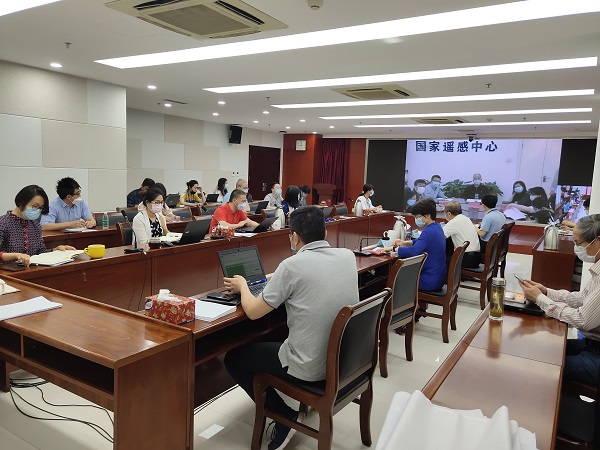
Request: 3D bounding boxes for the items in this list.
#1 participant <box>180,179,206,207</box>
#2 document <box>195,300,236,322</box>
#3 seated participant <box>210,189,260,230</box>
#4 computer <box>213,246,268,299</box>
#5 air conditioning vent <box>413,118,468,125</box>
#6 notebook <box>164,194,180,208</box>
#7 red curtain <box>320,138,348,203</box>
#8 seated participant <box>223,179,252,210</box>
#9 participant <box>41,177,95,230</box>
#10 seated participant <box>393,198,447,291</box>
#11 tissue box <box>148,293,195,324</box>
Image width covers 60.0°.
[{"bbox_3d":[-1.893,-0.212,9.406,0.660,1.220,0.500,6,7,31],"label":"participant"},{"bbox_3d":[-0.478,0.406,2.504,0.300,0.028,0.215,6,7,31],"label":"document"},{"bbox_3d":[-0.706,0.180,6.021,0.680,1.250,0.560,6,7,31],"label":"seated participant"},{"bbox_3d":[-0.236,0.262,2.988,0.310,0.225,0.350,6,7,34],"label":"computer"},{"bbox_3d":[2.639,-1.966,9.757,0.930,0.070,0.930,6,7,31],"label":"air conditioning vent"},{"bbox_3d":[-2.141,-0.398,8.683,0.280,0.220,0.340,6,7,31],"label":"notebook"},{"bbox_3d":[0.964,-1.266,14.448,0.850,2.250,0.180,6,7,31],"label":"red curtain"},{"bbox_3d":[-0.910,-0.076,8.230,0.680,1.280,0.540,6,7,31],"label":"seated participant"},{"bbox_3d":[-2.340,0.143,5.446,0.680,1.280,0.560,6,7,31],"label":"participant"},{"bbox_3d":[0.977,0.371,4.581,0.720,1.260,0.480,6,7,31],"label":"seated participant"},{"bbox_3d":[-0.591,0.379,2.377,0.215,0.092,0.118,6,7,31],"label":"tissue box"}]

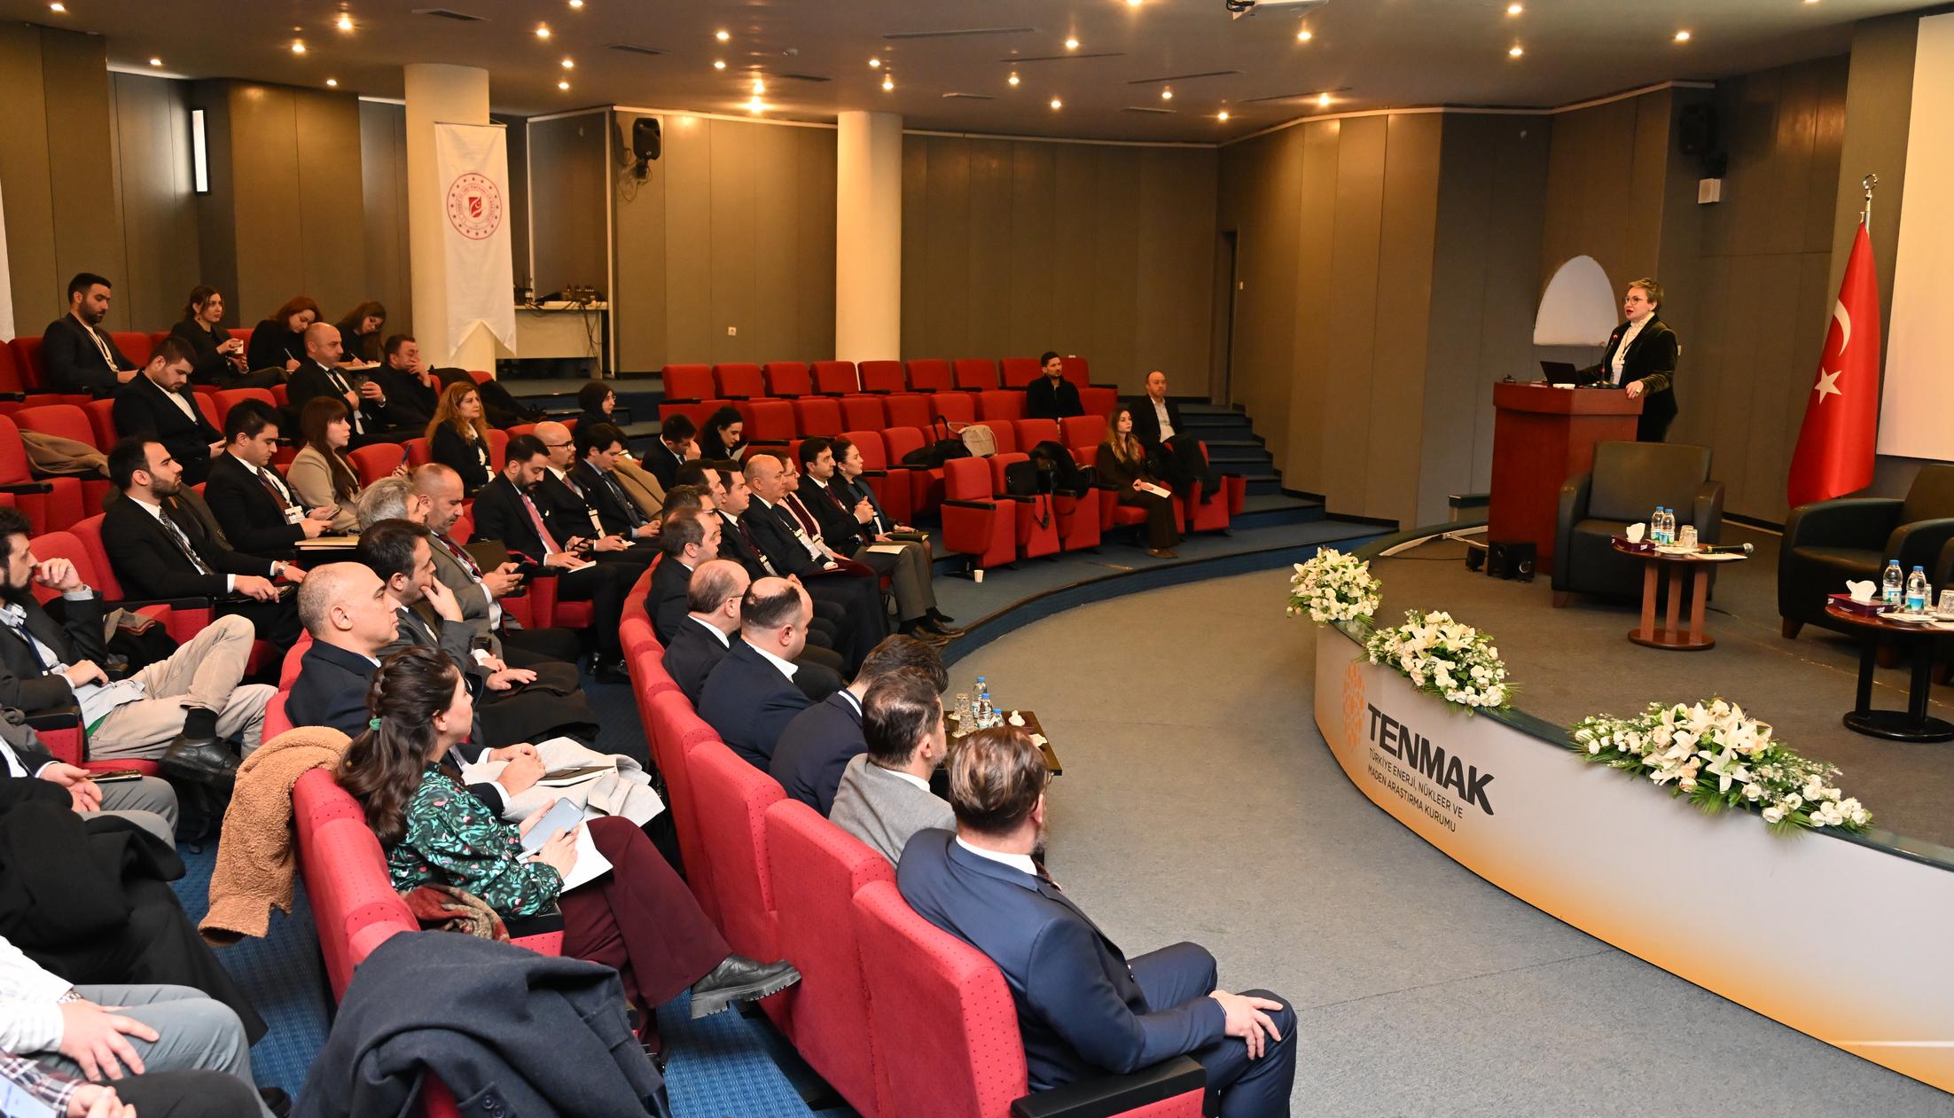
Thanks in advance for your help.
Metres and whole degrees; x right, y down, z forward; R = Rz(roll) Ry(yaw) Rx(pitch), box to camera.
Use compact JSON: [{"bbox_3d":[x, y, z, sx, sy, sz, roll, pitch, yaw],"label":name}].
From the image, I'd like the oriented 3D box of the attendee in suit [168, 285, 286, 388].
[{"bbox_3d":[-4.289,-1.021,9.575,0.850,1.149,0.500,2,9,10],"label":"attendee in suit"}]

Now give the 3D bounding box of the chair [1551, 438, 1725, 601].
[{"bbox_3d":[3.644,-0.166,8.855,0.762,0.851,0.772,6,10,30],"label":"chair"}]

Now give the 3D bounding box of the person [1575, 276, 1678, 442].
[{"bbox_3d":[3.920,-0.822,9.850,0.480,1.730,0.520,-5,11,-32],"label":"person"}]

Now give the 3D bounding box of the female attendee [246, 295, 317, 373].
[{"bbox_3d":[-4.165,-1.086,10.178,0.850,1.096,0.500,3,9,13],"label":"female attendee"}]

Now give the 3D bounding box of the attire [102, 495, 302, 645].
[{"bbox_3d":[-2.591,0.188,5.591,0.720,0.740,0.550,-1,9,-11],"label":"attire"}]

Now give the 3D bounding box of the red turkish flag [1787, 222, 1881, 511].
[{"bbox_3d":[4.843,-1.092,9.200,0.500,1.620,0.320,6,10,29],"label":"red turkish flag"}]

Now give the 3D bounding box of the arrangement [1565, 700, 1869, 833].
[{"bbox_3d":[2.470,0.664,5.429,0.376,0.267,1.089,-4,10,-28],"label":"arrangement"}]

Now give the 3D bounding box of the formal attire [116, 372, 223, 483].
[{"bbox_3d":[-4.449,-0.697,8.931,0.470,0.630,0.510,2,9,8],"label":"formal attire"}]

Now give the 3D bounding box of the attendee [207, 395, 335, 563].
[{"bbox_3d":[-2.829,-0.069,6.850,0.850,1.210,0.550,1,9,-1],"label":"attendee"}]

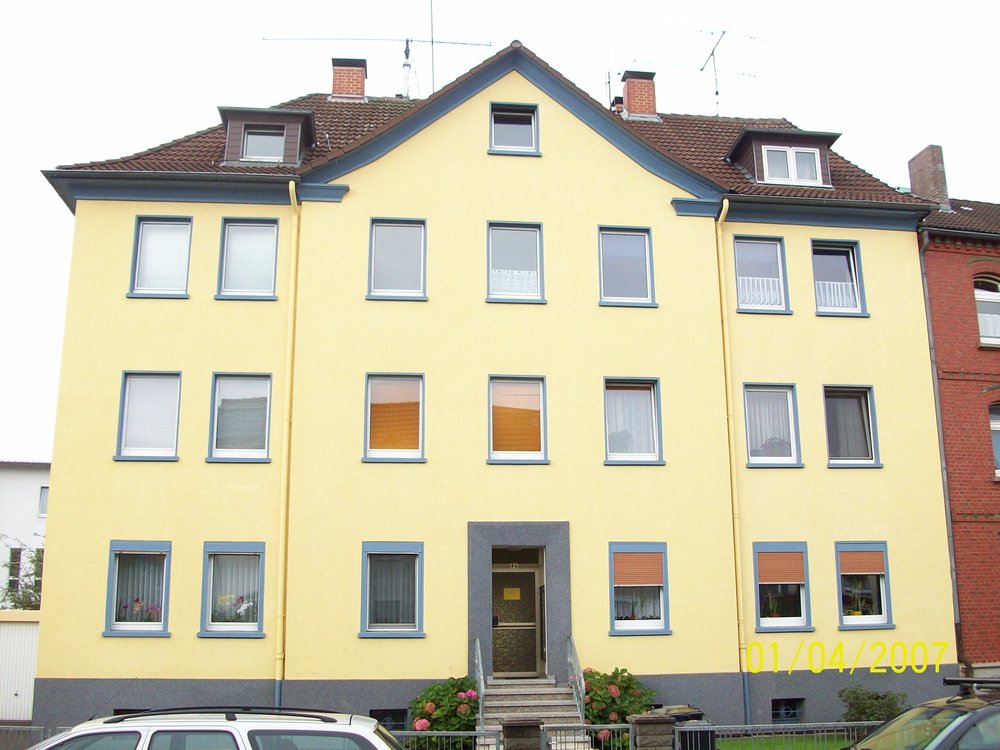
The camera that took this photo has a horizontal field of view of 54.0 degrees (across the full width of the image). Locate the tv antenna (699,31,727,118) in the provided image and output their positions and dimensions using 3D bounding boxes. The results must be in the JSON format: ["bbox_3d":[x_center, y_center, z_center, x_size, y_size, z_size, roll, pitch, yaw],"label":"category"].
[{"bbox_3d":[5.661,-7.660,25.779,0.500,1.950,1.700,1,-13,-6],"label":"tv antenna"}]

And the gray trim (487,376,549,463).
[{"bbox_3d":[0.332,0.838,18.274,1.169,1.682,0.150,1,-12,-6],"label":"gray trim"}]

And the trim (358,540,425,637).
[{"bbox_3d":[-1.888,3.795,17.374,1.164,1.663,0.150,1,-12,-6],"label":"trim"}]

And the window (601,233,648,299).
[{"bbox_3d":[2.461,-2.169,19.444,0.902,1.314,0.090,1,-13,-6],"label":"window"}]

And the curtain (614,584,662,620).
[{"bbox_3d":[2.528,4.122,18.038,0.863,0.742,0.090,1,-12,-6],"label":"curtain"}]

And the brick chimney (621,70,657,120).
[{"bbox_3d":[3.577,-7.012,25.127,0.820,1.200,0.750,1,-13,-6],"label":"brick chimney"}]

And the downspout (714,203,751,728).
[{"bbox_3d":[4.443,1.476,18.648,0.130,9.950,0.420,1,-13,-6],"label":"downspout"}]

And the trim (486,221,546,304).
[{"bbox_3d":[0.310,-2.148,18.916,1.164,1.664,0.150,1,-12,-6],"label":"trim"}]

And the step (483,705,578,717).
[{"bbox_3d":[0.512,5.629,16.479,1.660,0.170,0.300,1,-13,-6],"label":"step"}]

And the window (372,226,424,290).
[{"bbox_3d":[-1.945,-2.220,18.826,0.955,1.364,0.100,1,-12,-6],"label":"window"}]

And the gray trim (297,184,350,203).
[{"bbox_3d":[-3.360,-3.465,18.749,0.950,0.310,0.250,1,-13,-6],"label":"gray trim"}]

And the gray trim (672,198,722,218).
[{"bbox_3d":[3.891,-3.286,19.464,1.015,0.273,0.200,1,-12,-6],"label":"gray trim"}]

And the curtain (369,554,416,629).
[{"bbox_3d":[-1.925,3.862,17.631,0.833,1.256,0.070,1,-13,-6],"label":"curtain"}]

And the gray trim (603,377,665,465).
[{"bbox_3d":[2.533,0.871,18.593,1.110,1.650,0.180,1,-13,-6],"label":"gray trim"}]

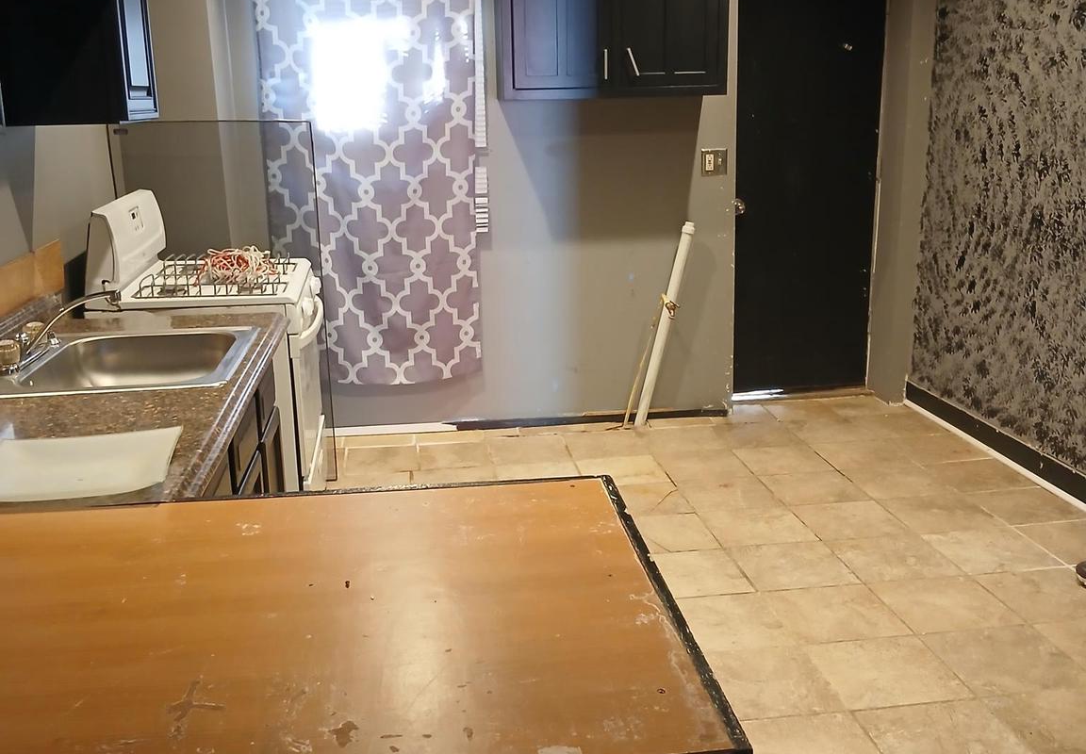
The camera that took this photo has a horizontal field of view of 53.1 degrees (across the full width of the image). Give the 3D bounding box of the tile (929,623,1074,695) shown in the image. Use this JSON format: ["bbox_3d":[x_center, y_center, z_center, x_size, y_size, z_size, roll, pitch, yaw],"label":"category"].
[{"bbox_3d":[1.220,0.749,2.868,0.328,0.010,0.326,-3,15,-7],"label":"tile"}]

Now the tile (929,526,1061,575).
[{"bbox_3d":[1.456,0.568,3.538,0.326,0.010,0.326,-3,15,-7],"label":"tile"}]

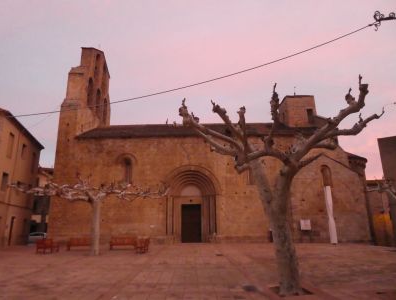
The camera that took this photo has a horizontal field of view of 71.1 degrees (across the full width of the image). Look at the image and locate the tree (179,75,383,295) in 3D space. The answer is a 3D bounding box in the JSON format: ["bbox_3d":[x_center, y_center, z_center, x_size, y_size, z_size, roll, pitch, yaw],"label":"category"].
[{"bbox_3d":[2.447,0.642,7.558,5.920,5.820,4.800,0,-15,-1],"label":"tree"}]

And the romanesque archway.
[{"bbox_3d":[-0.542,4.931,25.287,4.930,6.920,0.900,0,-15,-1],"label":"romanesque archway"}]

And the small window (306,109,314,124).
[{"bbox_3d":[12.409,-3.656,30.671,0.830,1.890,0.350,0,-15,-1],"label":"small window"}]

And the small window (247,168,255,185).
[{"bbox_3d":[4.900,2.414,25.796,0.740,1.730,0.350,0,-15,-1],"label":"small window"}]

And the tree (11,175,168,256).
[{"bbox_3d":[-6.577,3.848,16.391,9.480,4.490,7.000,0,-15,-1],"label":"tree"}]

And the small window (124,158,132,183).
[{"bbox_3d":[-6.417,1.964,25.744,0.740,2.340,0.350,0,-15,-1],"label":"small window"}]

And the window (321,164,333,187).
[{"bbox_3d":[11.673,2.351,25.243,1.050,1.970,0.350,0,-15,-1],"label":"window"}]

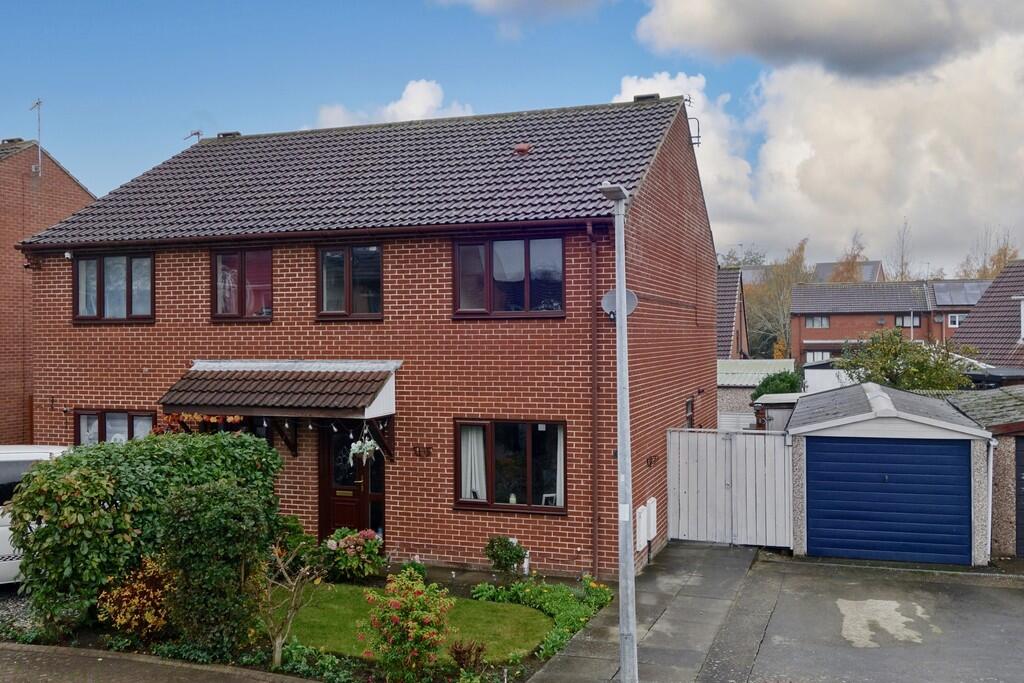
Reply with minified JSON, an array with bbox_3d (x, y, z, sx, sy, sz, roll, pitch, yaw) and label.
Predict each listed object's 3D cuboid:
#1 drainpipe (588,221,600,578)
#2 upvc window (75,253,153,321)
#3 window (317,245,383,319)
[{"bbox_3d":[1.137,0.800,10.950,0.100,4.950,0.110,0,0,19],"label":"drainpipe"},{"bbox_3d":[-6.802,-0.892,13.624,1.680,1.170,0.120,0,0,18],"label":"upvc window"},{"bbox_3d":[-2.522,-0.919,12.440,1.140,1.180,0.120,0,0,18],"label":"window"}]

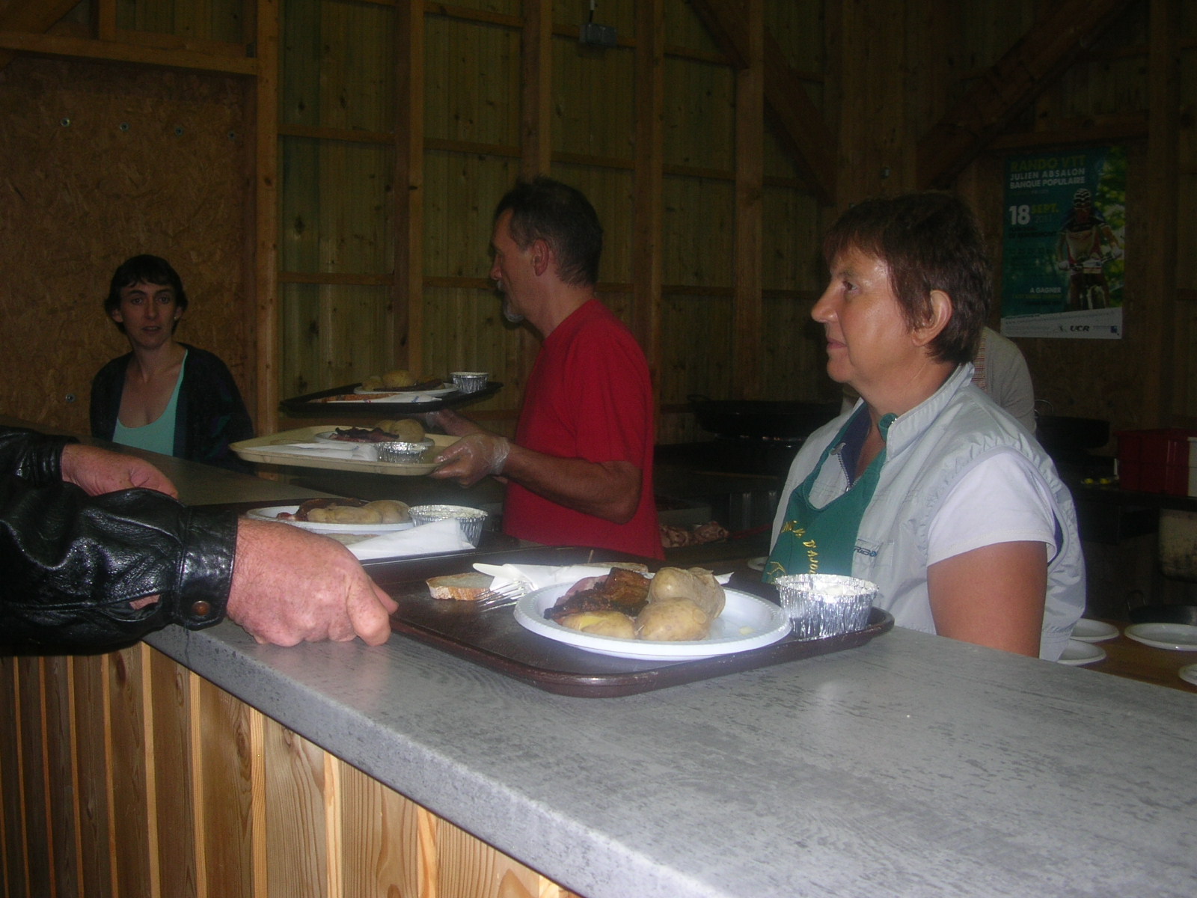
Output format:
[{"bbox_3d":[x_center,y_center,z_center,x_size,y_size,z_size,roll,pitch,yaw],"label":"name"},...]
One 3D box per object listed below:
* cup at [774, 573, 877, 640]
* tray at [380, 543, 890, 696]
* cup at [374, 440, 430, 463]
[{"bbox_3d":[0.191,0.134,1.066,0.085,0.040,0.085,0,5,0],"label":"cup"},{"bbox_3d":[-0.016,0.138,1.108,0.354,0.020,0.463,-4,7,-38],"label":"tray"},{"bbox_3d":[-0.314,0.018,2.050,0.085,0.040,0.085,0,5,0],"label":"cup"}]

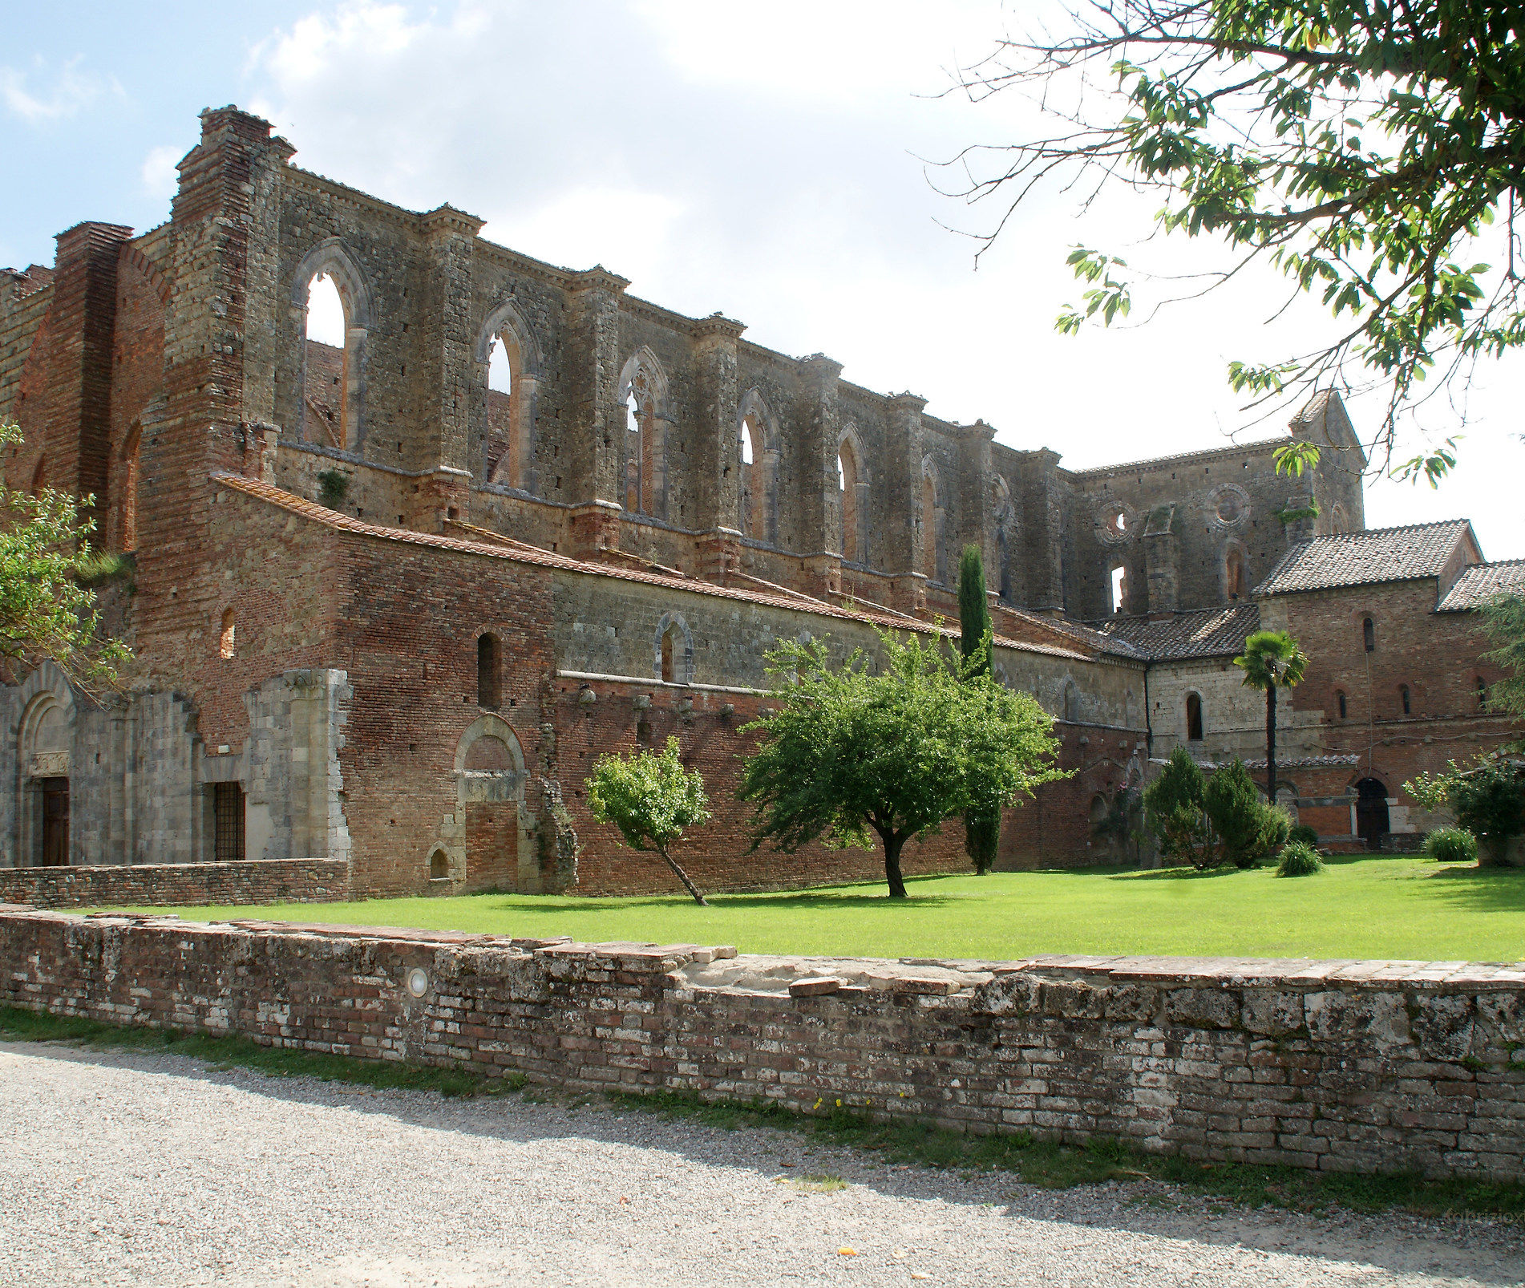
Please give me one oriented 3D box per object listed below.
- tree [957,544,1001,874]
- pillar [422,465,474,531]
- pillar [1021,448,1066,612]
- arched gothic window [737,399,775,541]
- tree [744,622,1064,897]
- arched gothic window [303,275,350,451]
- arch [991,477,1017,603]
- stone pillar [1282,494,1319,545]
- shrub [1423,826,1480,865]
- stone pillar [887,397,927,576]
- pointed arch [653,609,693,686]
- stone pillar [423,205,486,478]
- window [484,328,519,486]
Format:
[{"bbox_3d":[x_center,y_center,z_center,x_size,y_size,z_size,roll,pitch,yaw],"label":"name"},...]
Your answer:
[{"bbox_3d":[6.785,1.971,45.126,1.139,10.374,1.139,-1,-7,0],"label":"tree"},{"bbox_3d":[-8.207,-3.713,37.424,0.981,1.591,1.155,-6,-9,39],"label":"pillar"},{"bbox_3d":[12.290,-4.958,62.858,1.117,6.921,1.433,-6,-9,39],"label":"pillar"},{"bbox_3d":[-0.247,-5.799,48.204,0.486,4.968,1.890,-6,-9,39],"label":"arched gothic window"},{"bbox_3d":[3.023,2.583,31.237,6.943,5.815,6.800,-1,-7,5],"label":"tree"},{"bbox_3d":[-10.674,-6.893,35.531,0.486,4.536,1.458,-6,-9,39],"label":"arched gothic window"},{"bbox_3d":[9.837,-4.458,61.124,0.763,5.505,2.126,-6,-9,39],"label":"arch"},{"bbox_3d":[22.218,-4.086,59.606,1.296,4.320,0.918,-6,-9,39],"label":"stone pillar"},{"bbox_3d":[19.333,5.648,40.526,1.417,1.096,1.500,-4,-8,25],"label":"shrub"},{"bbox_3d":[5.088,-5.498,50.882,1.200,6.423,1.000,-6,-9,39],"label":"stone pillar"},{"bbox_3d":[-2.348,0.102,35.901,0.545,1.782,1.452,-6,-9,39],"label":"pointed arch"},{"bbox_3d":[-8.196,-7.798,37.882,1.117,6.921,1.433,-6,-9,39],"label":"stone pillar"},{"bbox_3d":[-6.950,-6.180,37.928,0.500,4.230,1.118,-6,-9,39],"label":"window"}]

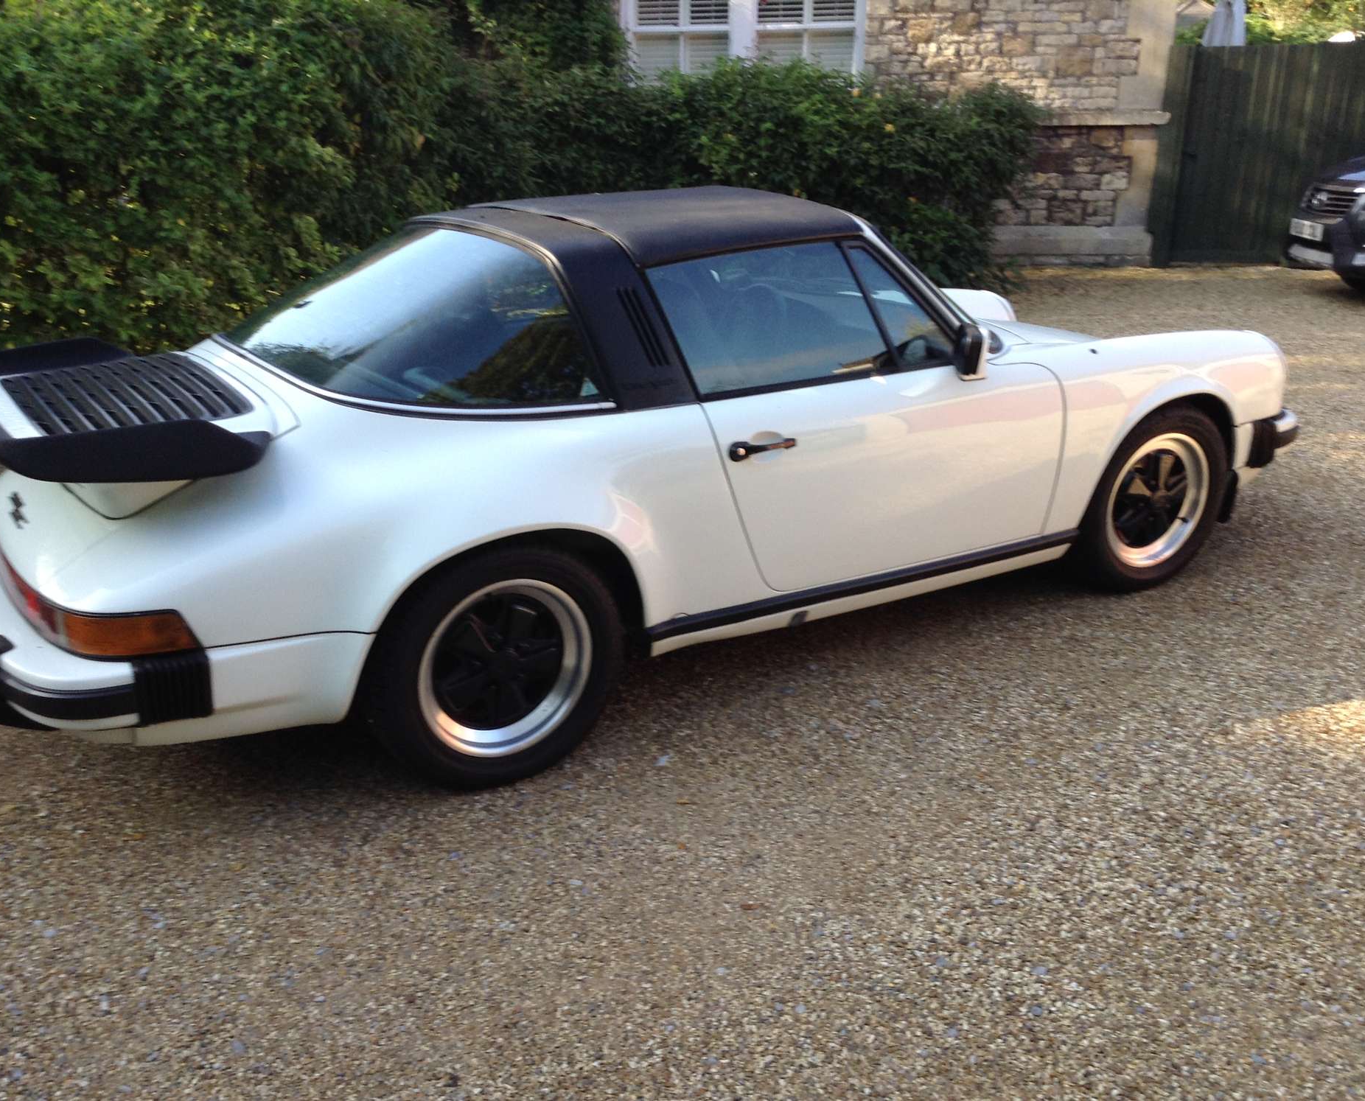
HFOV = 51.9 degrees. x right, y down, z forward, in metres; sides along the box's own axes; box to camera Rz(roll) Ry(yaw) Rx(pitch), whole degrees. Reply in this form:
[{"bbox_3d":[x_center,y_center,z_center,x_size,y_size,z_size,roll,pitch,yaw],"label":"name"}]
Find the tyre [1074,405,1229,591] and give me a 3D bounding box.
[{"bbox_3d":[1.460,-0.182,4.495,0.630,0.630,0.205,-11,23,-27],"label":"tyre"}]

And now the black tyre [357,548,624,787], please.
[{"bbox_3d":[-0.457,0.250,3.342,0.630,0.630,0.220,-13,24,-30],"label":"black tyre"}]

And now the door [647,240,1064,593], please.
[{"bbox_3d":[0.515,-0.381,3.802,1.240,0.880,0.310,-13,24,-30],"label":"door"}]

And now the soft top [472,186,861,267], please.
[{"bbox_3d":[-0.123,-0.960,3.997,0.850,0.135,1.090,-13,24,-30],"label":"soft top"}]

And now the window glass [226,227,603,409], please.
[{"bbox_3d":[-0.847,-0.636,3.623,0.760,0.380,1.310,-13,24,-30],"label":"window glass"}]

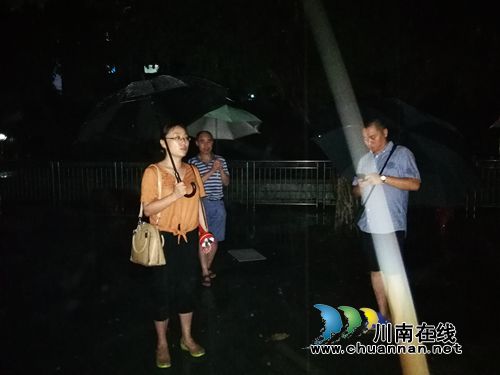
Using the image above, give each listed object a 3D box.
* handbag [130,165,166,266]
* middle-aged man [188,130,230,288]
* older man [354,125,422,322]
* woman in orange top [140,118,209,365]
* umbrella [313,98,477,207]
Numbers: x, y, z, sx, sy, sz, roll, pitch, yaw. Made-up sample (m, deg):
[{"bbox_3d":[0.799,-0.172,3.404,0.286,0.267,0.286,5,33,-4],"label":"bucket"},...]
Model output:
[{"bbox_3d":[-0.643,0.180,2.480,0.170,0.630,0.280,-3,4,-37],"label":"handbag"},{"bbox_3d":[-0.465,0.235,4.270,0.500,1.690,0.400,-1,3,-9],"label":"middle-aged man"},{"bbox_3d":[1.095,0.305,3.140,0.420,1.690,0.540,-3,5,-43],"label":"older man"},{"bbox_3d":[-0.497,0.375,2.580,0.480,1.600,0.400,-2,4,-25],"label":"woman in orange top"},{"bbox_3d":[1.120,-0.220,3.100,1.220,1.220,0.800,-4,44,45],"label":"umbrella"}]

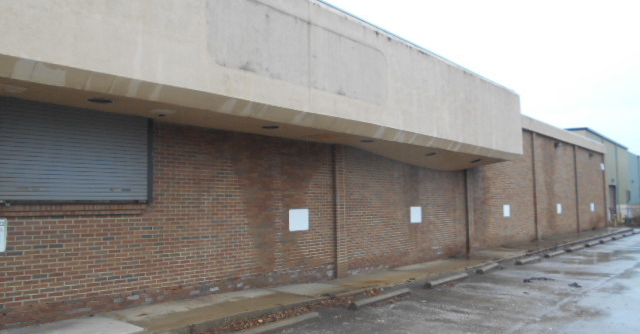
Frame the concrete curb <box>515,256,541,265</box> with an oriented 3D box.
[{"bbox_3d":[6.490,2.930,14.944,0.180,0.130,1.800,-5,-6,41],"label":"concrete curb"}]

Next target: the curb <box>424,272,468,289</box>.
[{"bbox_3d":[2.972,2.680,11.232,0.180,0.130,1.800,-5,-6,41],"label":"curb"}]

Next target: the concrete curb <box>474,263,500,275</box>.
[{"bbox_3d":[4.646,2.820,13.258,0.180,0.130,1.800,-4,-5,33],"label":"concrete curb"}]

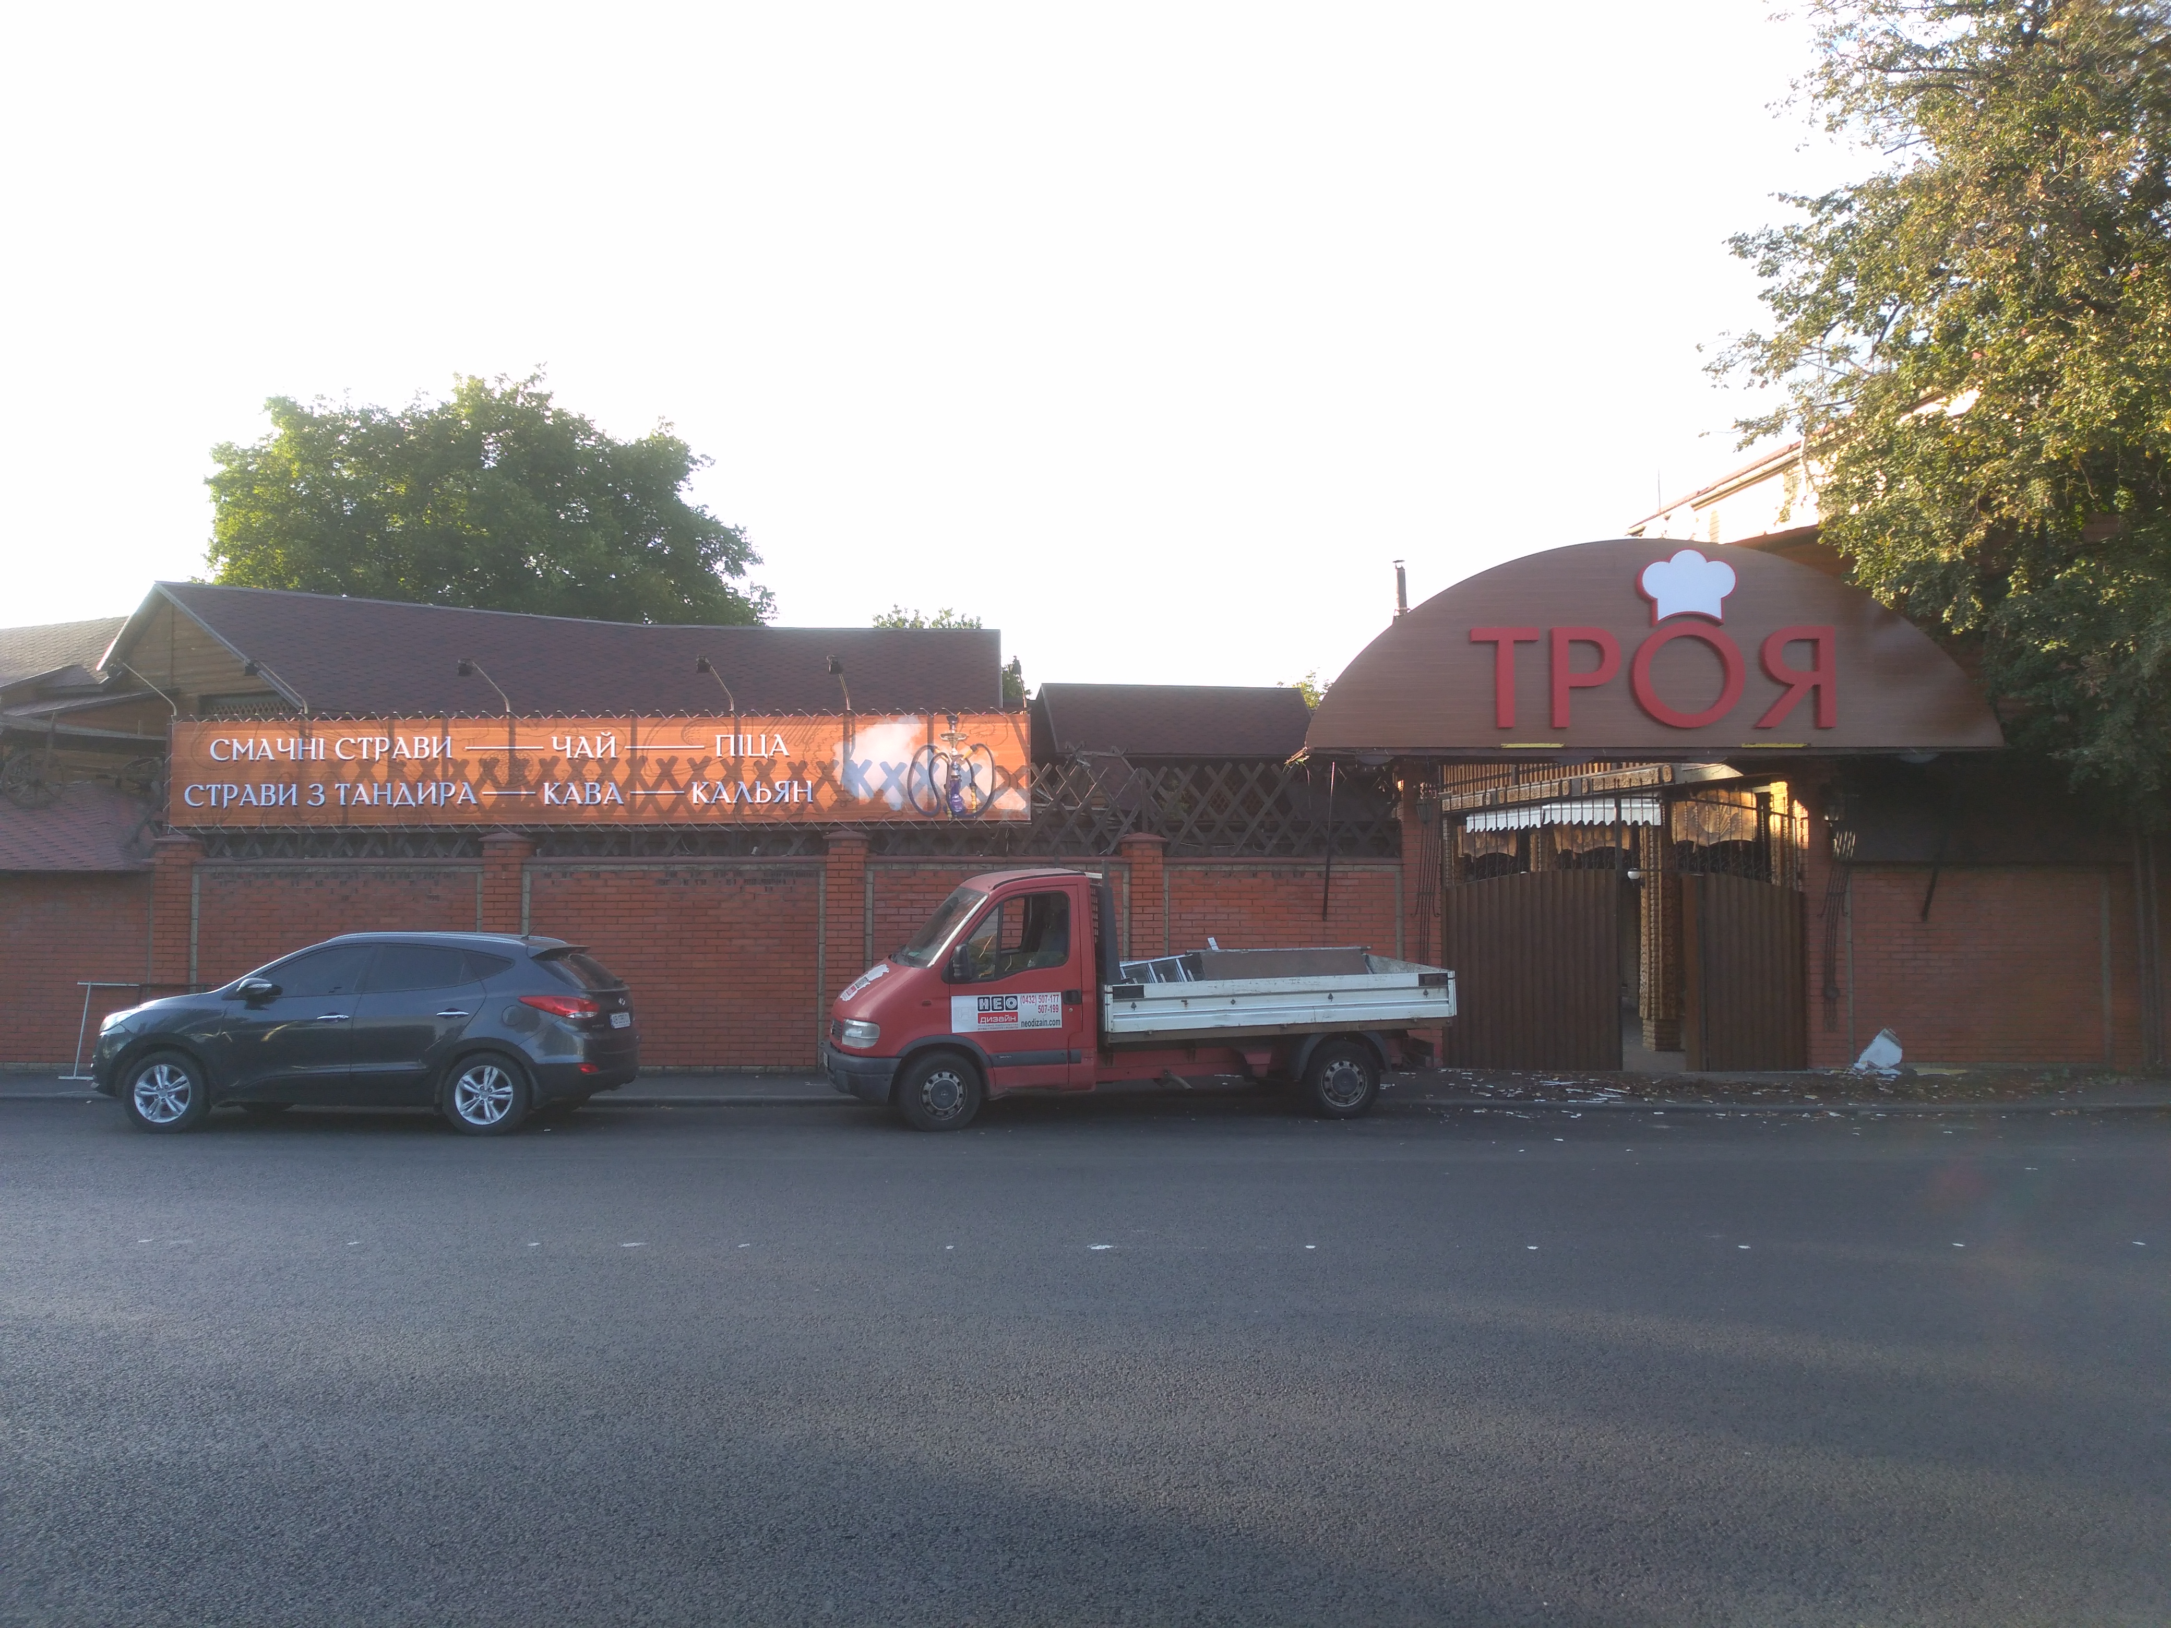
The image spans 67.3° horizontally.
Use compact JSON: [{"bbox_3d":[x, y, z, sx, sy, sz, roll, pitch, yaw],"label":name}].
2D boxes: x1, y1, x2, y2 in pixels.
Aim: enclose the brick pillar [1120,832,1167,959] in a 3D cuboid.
[{"bbox_3d":[0.623,1.437,17.554,0.420,2.473,0.420,0,-3,7],"label":"brick pillar"}]

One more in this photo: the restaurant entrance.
[{"bbox_3d":[5.660,1.084,17.166,3.875,3.199,0.350,0,-4,0],"label":"restaurant entrance"}]

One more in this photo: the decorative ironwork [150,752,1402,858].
[{"bbox_3d":[-3.218,-0.082,17.292,13.071,1.118,0.100,0,-4,0],"label":"decorative ironwork"}]

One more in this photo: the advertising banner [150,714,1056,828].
[{"bbox_3d":[-5.076,-0.441,16.775,9.100,1.140,0.100,0,-3,4],"label":"advertising banner"}]

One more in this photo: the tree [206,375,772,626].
[{"bbox_3d":[-10.700,-2.302,29.128,9.800,11.140,9.200,0,-3,3],"label":"tree"}]

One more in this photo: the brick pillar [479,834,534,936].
[{"bbox_3d":[-5.929,1.390,16.800,0.420,2.404,0.420,0,-3,4],"label":"brick pillar"}]

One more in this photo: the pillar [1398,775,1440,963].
[{"bbox_3d":[3.626,1.068,17.614,0.410,3.261,0.410,0,-3,6],"label":"pillar"}]

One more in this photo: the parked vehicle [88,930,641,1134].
[{"bbox_3d":[-6.173,1.839,14.199,4.410,1.660,1.820,0,-4,1],"label":"parked vehicle"}]

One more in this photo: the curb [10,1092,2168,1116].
[{"bbox_3d":[-0.081,2.700,15.257,20.055,0.130,0.200,0,-4,1],"label":"curb"}]

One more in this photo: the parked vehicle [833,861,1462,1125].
[{"bbox_3d":[0.424,1.617,15.103,5.480,2.240,2.050,1,-4,-13],"label":"parked vehicle"}]

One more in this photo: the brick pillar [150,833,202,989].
[{"bbox_3d":[-9.481,1.442,17.142,0.440,2.478,0.420,0,-4,0],"label":"brick pillar"}]

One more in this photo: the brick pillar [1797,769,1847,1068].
[{"bbox_3d":[7.729,1.093,17.165,0.410,3.108,0.400,0,-4,0],"label":"brick pillar"}]

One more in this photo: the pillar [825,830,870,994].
[{"bbox_3d":[-2.410,1.379,16.650,0.420,2.396,0.420,0,-3,4],"label":"pillar"}]

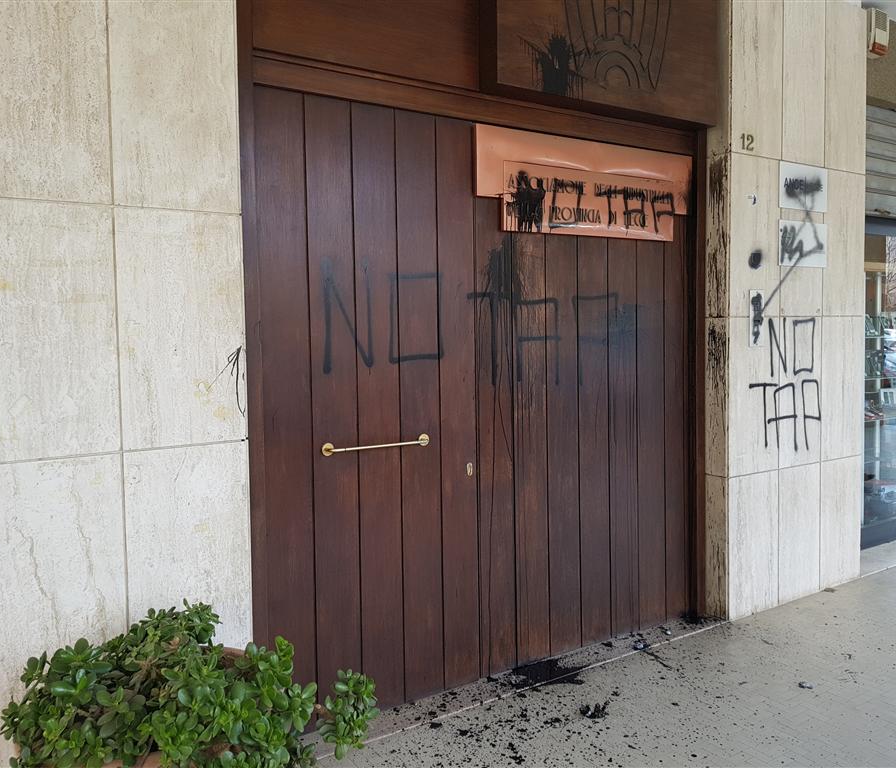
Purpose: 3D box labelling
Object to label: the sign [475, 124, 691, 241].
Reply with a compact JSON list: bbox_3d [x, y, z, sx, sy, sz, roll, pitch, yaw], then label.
[{"bbox_3d":[0.707,-0.946,3.740,1.377,0.455,0.030,-3,4,-32],"label":"sign"}]

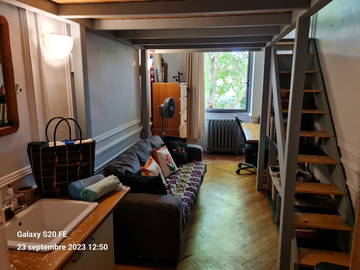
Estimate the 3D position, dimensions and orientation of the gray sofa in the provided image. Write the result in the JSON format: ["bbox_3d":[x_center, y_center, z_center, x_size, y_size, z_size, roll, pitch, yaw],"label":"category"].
[{"bbox_3d":[-0.241,0.544,3.370,0.900,0.830,2.130,2,11,8],"label":"gray sofa"}]

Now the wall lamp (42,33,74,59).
[{"bbox_3d":[-0.855,-0.637,1.986,0.125,0.165,0.300,2,11,8],"label":"wall lamp"}]

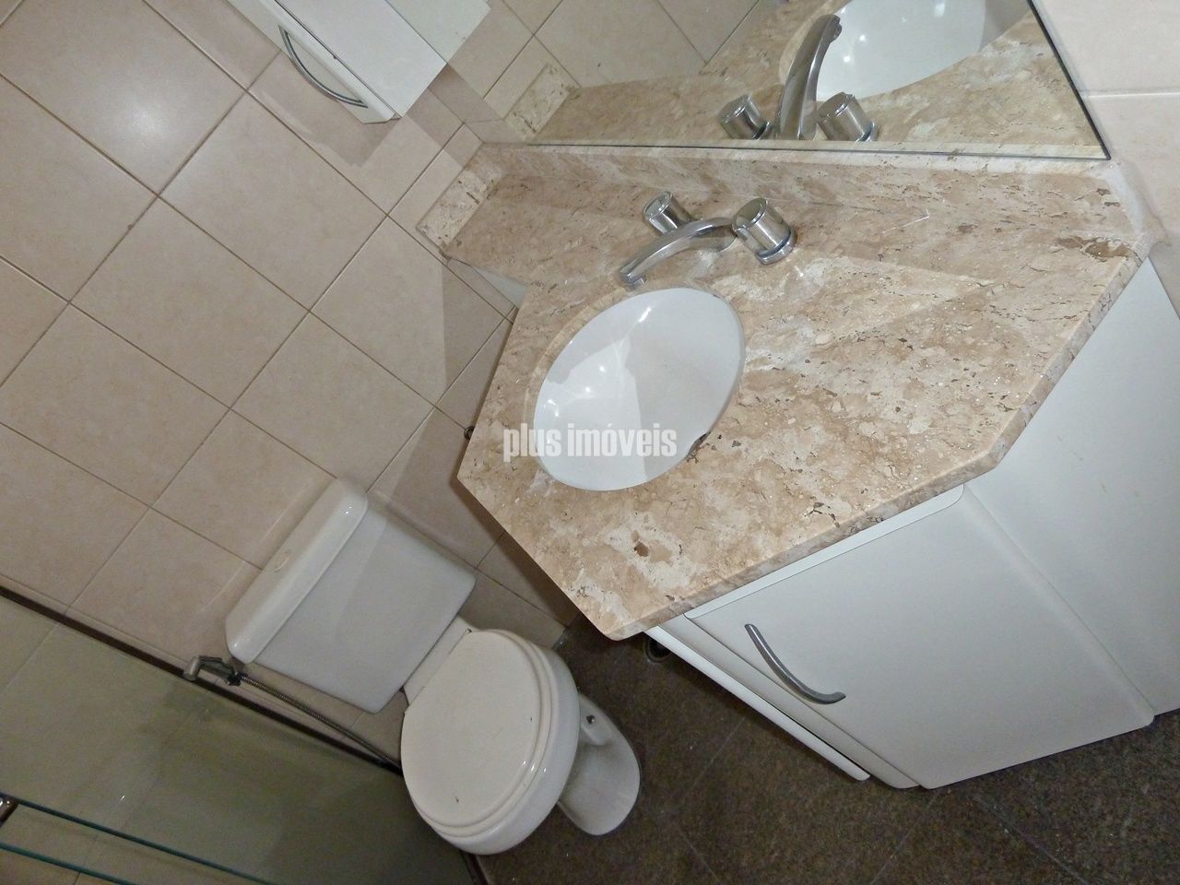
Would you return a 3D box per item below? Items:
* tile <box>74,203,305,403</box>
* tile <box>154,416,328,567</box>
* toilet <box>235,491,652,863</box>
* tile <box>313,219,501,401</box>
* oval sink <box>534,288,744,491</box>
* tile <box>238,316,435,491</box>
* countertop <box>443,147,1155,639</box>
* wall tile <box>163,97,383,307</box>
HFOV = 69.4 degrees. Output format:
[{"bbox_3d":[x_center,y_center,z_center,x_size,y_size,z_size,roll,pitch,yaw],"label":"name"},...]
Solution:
[{"bbox_3d":[-0.748,-0.256,1.619,0.248,0.331,0.010,-52,32,-4],"label":"tile"},{"bbox_3d":[-0.682,0.125,1.779,0.248,0.331,0.010,-52,32,-4],"label":"tile"},{"bbox_3d":[-0.254,0.513,1.719,0.381,0.753,0.685,-52,32,-4],"label":"toilet"},{"bbox_3d":[-0.376,-0.270,1.810,0.248,0.331,0.010,-52,32,-4],"label":"tile"},{"bbox_3d":[0.095,-0.033,1.048,0.288,0.144,0.407,-51,31,-2],"label":"oval sink"},{"bbox_3d":[-0.529,-0.072,1.794,0.248,0.331,0.010,-52,32,-4],"label":"tile"},{"bbox_3d":[-0.053,-0.179,1.174,0.504,0.099,1.364,-51,31,-2],"label":"countertop"},{"bbox_3d":[-0.595,-0.453,1.634,0.248,0.331,0.010,-52,32,-4],"label":"wall tile"}]

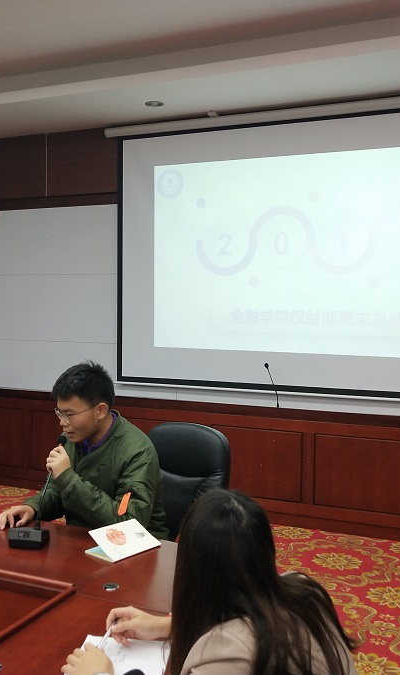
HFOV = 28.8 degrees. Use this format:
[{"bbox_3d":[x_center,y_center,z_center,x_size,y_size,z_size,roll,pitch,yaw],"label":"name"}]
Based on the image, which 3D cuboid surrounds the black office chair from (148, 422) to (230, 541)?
[{"bbox_3d":[-0.217,0.881,3.132,0.580,1.030,0.640,2,2,36],"label":"black office chair"}]

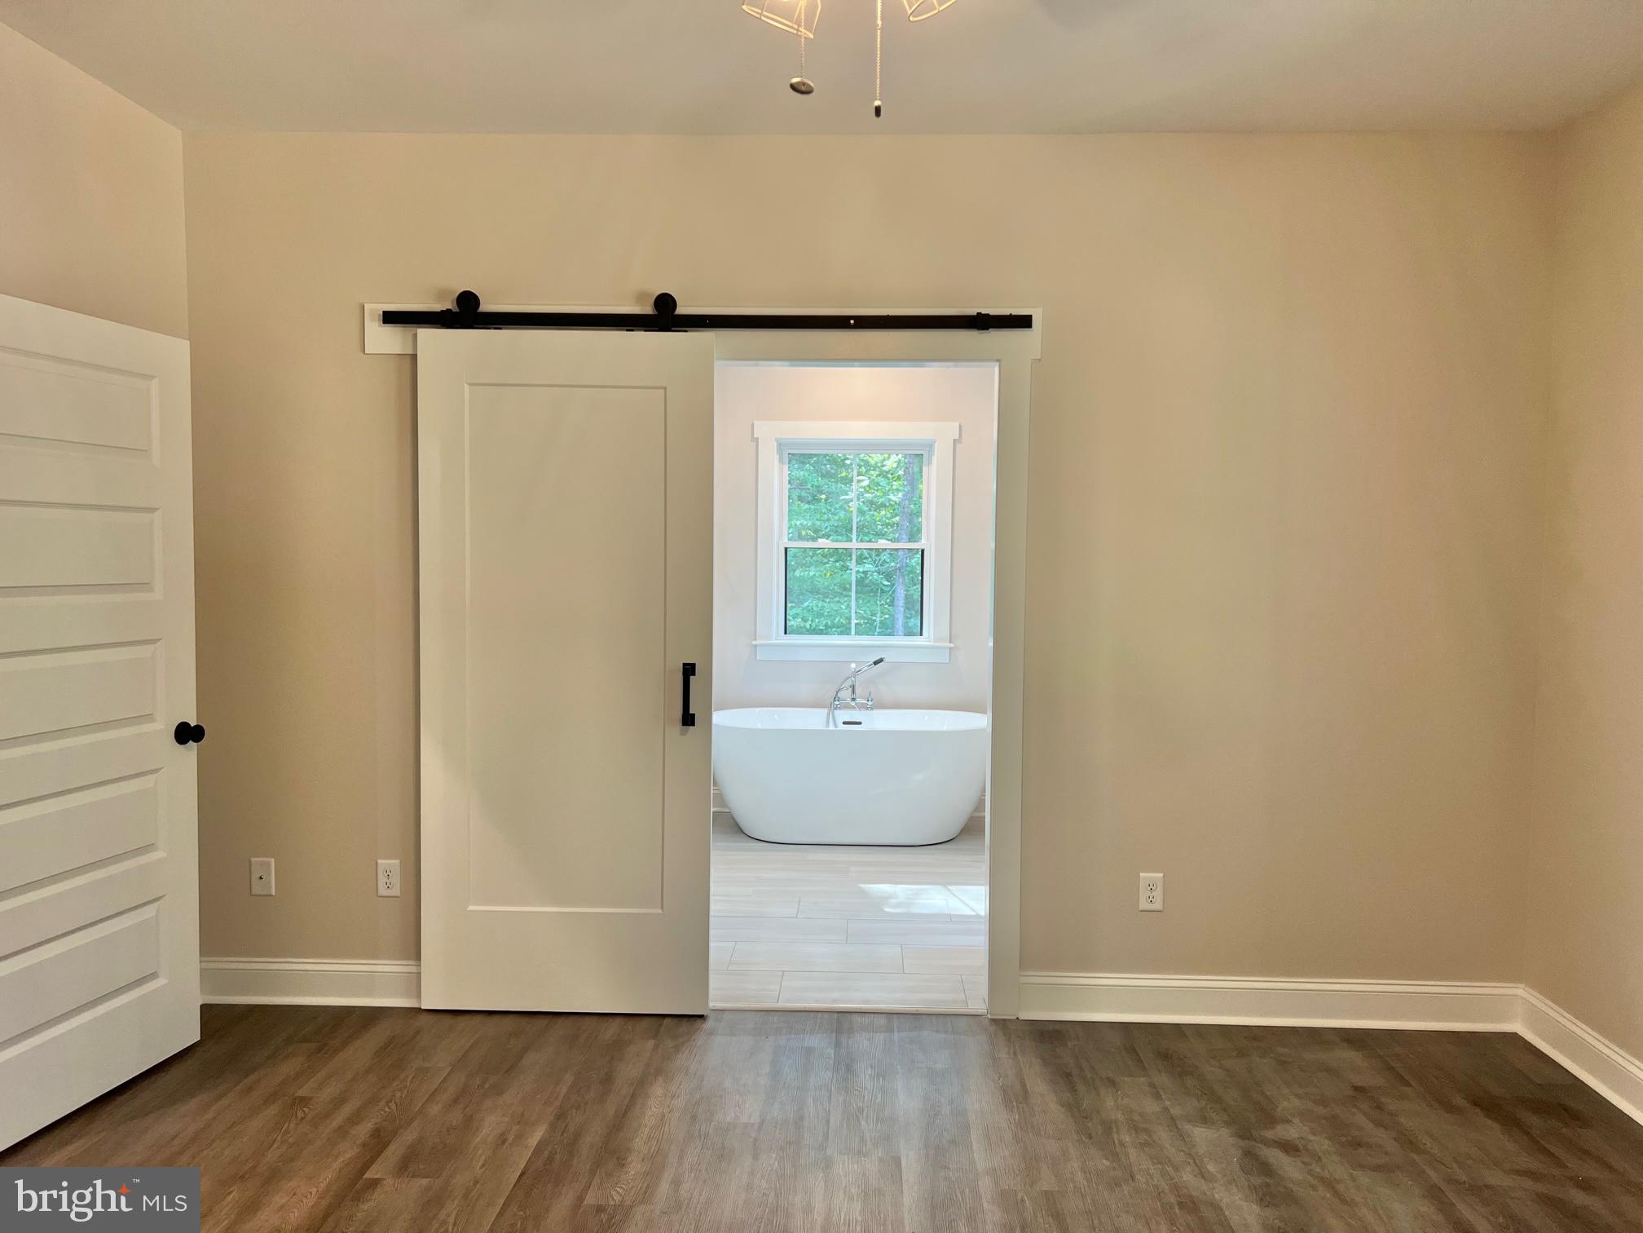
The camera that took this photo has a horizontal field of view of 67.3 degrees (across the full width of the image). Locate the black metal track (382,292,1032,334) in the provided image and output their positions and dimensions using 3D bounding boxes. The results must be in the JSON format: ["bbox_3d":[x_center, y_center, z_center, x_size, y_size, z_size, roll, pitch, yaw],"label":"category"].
[{"bbox_3d":[-0.357,-0.926,3.767,1.986,0.120,0.070,1,3,2],"label":"black metal track"}]

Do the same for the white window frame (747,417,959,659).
[{"bbox_3d":[0.187,-0.407,6.864,1.138,1.325,0.130,1,3,2],"label":"white window frame"}]

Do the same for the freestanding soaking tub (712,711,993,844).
[{"bbox_3d":[0.159,0.828,6.392,1.550,0.593,0.790,1,3,2],"label":"freestanding soaking tub"}]

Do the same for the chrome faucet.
[{"bbox_3d":[0.190,0.405,6.627,0.303,0.381,0.250,0,3,-6],"label":"chrome faucet"}]

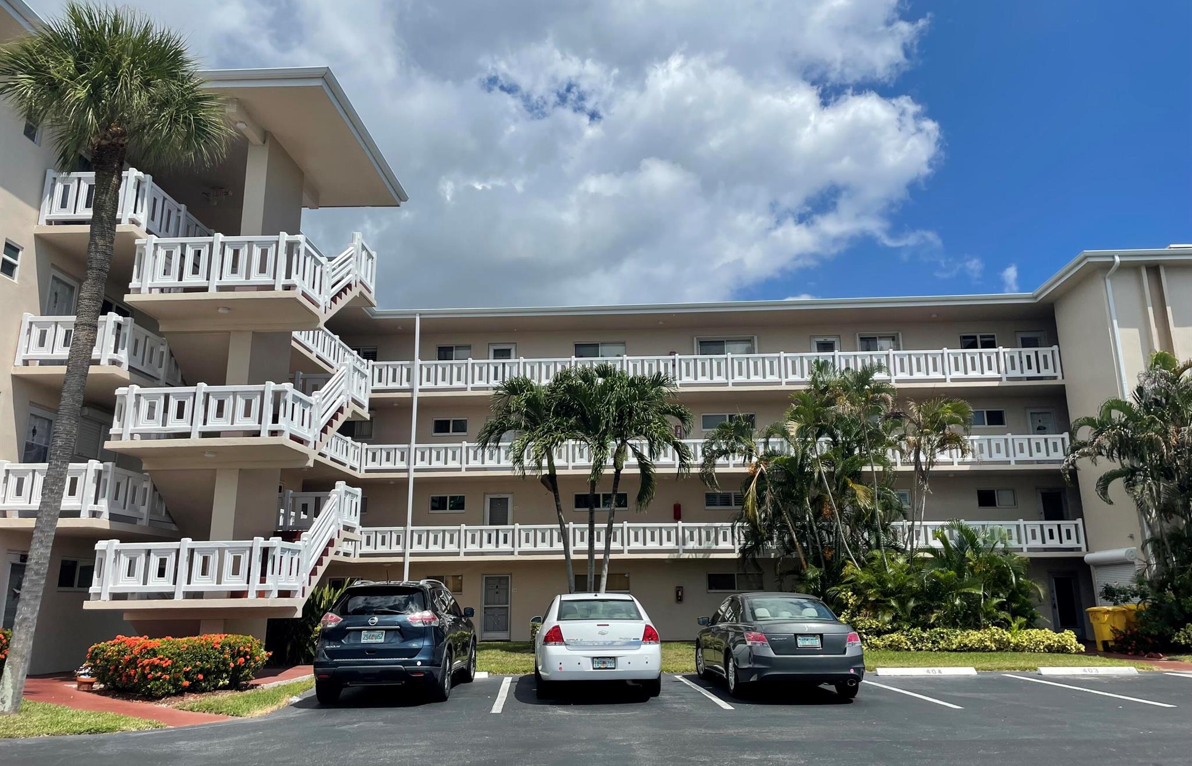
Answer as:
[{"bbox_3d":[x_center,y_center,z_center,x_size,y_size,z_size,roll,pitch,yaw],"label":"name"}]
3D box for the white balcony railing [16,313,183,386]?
[{"bbox_3d":[-9.457,-0.474,17.382,1.950,1.000,2.600,0,-13,-3],"label":"white balcony railing"}]

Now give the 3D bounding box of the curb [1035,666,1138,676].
[{"bbox_3d":[8.780,5.149,16.045,1.800,0.130,0.160,1,-13,-5],"label":"curb"}]

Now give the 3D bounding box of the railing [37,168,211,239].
[{"bbox_3d":[-9.258,-3.097,18.045,1.770,1.130,3.000,-1,-14,3],"label":"railing"}]

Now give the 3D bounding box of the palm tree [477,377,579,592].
[{"bbox_3d":[-1.832,3.361,23.563,2.783,7.275,2.500,-1,-14,3],"label":"palm tree"}]

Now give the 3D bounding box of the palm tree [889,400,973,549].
[{"bbox_3d":[9.667,3.806,25.262,2.415,6.977,2.300,-1,-14,3],"label":"palm tree"}]

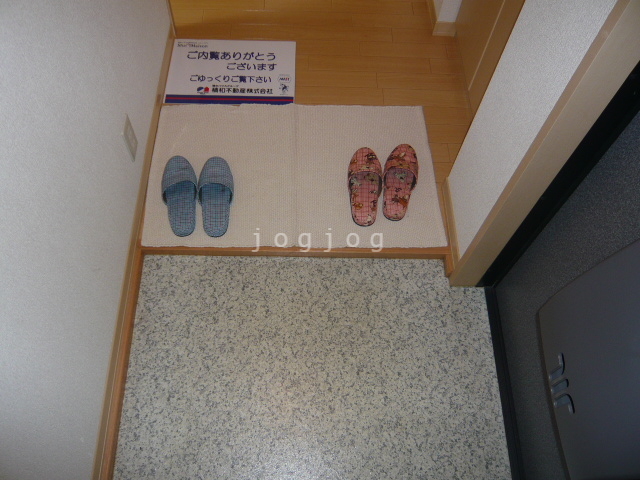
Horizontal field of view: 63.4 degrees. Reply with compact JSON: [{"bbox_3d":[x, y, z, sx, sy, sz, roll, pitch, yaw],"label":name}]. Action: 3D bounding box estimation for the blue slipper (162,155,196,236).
[{"bbox_3d":[-0.384,-0.131,1.415,0.099,0.065,0.259,-7,63,-6],"label":"blue slipper"}]

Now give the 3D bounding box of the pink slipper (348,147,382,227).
[{"bbox_3d":[0.130,-0.161,1.454,0.097,0.065,0.261,3,62,0],"label":"pink slipper"}]

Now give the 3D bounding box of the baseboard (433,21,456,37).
[{"bbox_3d":[0.438,-0.737,1.805,0.079,0.060,0.012,0,62,-2],"label":"baseboard"}]

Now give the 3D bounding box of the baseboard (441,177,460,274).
[{"bbox_3d":[0.365,-0.054,1.416,0.012,0.060,0.271,0,62,-2],"label":"baseboard"}]

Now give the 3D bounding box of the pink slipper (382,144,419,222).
[{"bbox_3d":[0.229,-0.175,1.467,0.099,0.065,0.261,9,62,3],"label":"pink slipper"}]

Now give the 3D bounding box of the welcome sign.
[{"bbox_3d":[-0.286,-0.557,1.690,0.420,0.008,0.298,0,62,-2],"label":"welcome sign"}]

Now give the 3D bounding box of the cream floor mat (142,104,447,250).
[{"bbox_3d":[-0.071,-0.206,1.527,0.832,0.008,0.520,-1,60,-4],"label":"cream floor mat"}]

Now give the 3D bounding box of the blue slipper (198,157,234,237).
[{"bbox_3d":[-0.285,-0.129,1.418,0.101,0.065,0.255,-4,62,-4],"label":"blue slipper"}]

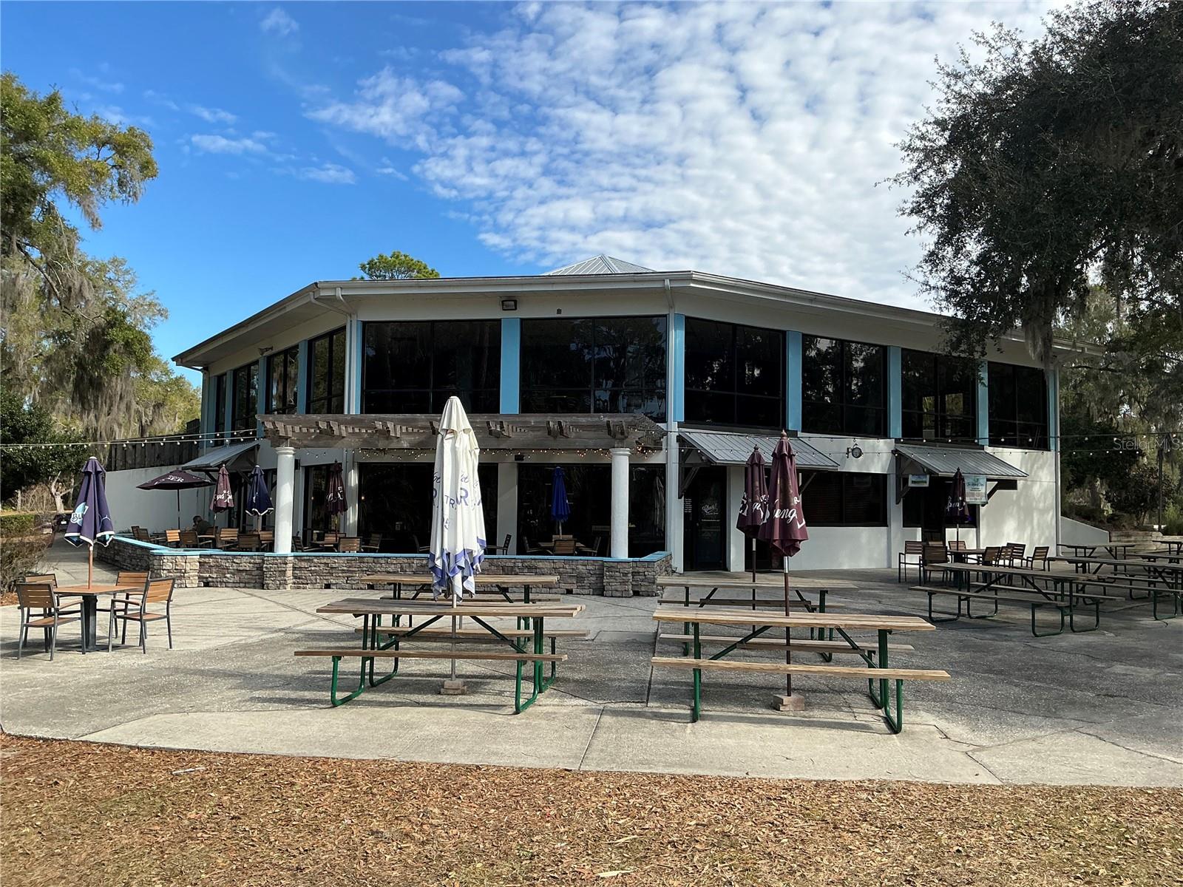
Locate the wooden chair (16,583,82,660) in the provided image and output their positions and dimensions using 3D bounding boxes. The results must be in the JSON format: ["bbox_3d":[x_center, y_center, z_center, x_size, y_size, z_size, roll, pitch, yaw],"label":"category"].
[{"bbox_3d":[-6.213,2.023,11.004,0.540,0.840,0.550,0,-3,15],"label":"wooden chair"}]

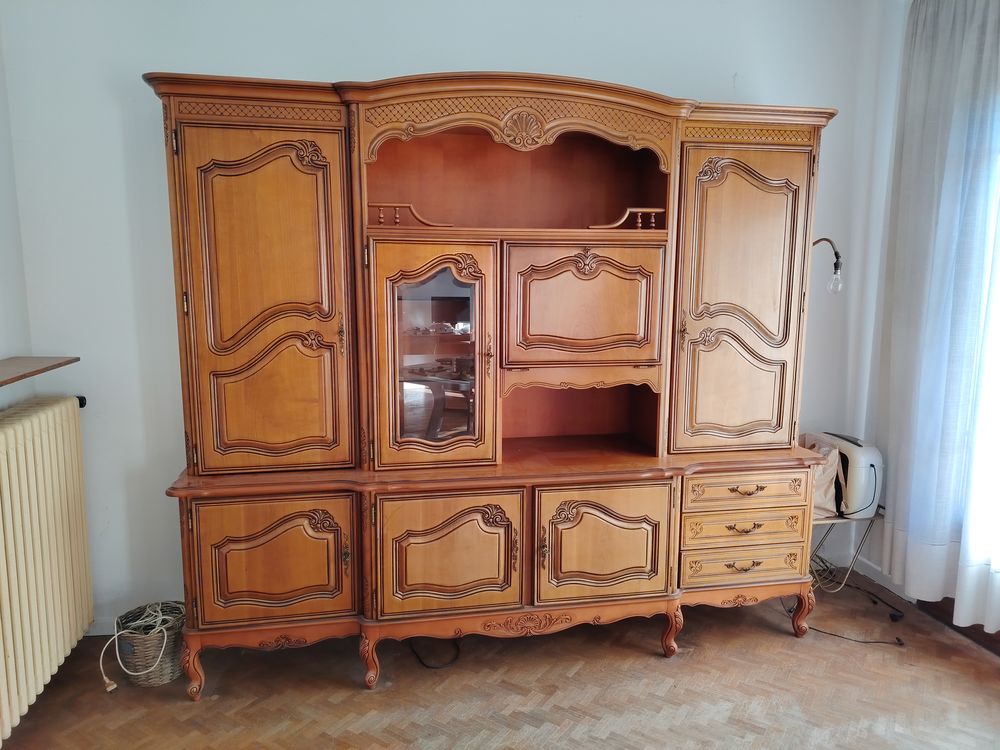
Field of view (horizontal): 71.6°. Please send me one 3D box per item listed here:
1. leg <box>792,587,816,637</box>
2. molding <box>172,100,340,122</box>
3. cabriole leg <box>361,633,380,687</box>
[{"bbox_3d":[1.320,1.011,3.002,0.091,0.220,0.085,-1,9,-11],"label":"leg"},{"bbox_3d":[-0.822,-0.908,2.394,0.544,0.053,0.020,-1,8,-11],"label":"molding"},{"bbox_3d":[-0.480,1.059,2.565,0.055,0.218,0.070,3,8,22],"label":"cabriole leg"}]

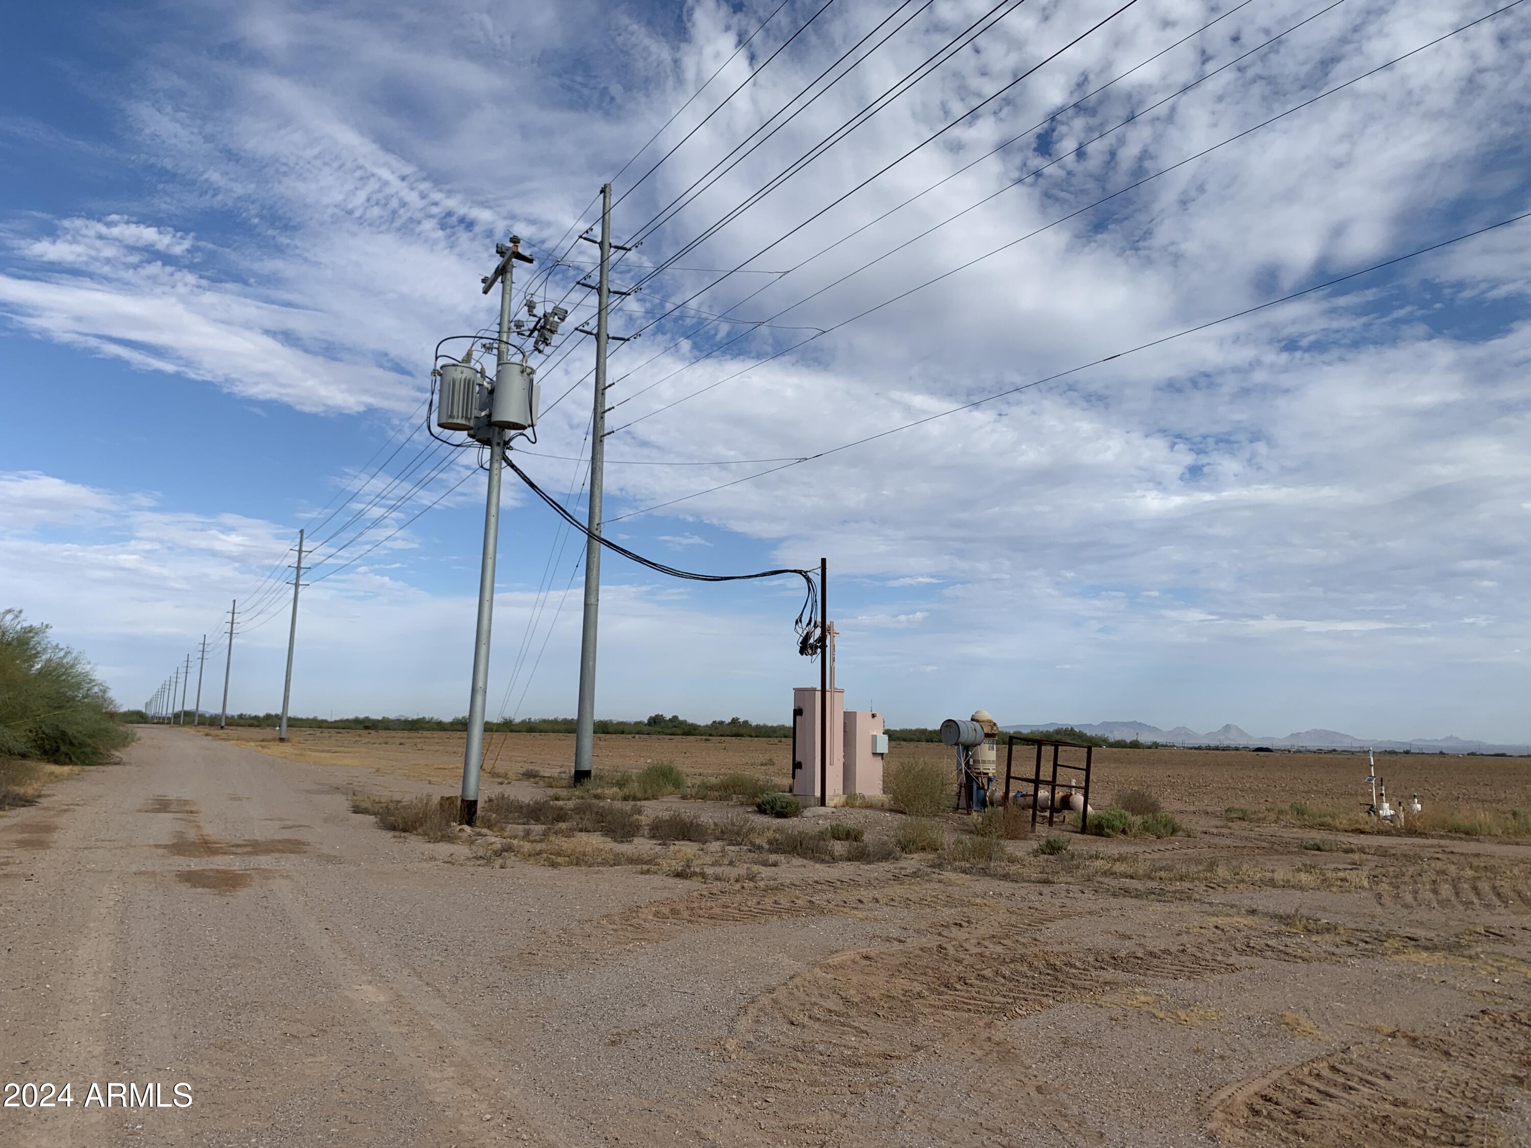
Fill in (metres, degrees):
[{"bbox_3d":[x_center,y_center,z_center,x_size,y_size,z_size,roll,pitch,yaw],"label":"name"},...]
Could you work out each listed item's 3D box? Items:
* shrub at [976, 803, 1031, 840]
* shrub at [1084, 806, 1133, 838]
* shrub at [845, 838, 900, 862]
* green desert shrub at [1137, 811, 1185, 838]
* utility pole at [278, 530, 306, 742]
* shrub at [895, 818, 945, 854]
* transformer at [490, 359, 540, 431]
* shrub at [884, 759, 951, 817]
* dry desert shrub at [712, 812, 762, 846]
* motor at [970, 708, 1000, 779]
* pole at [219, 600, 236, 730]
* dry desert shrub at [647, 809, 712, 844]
[{"bbox_3d":[4.056,4.207,19.596,0.957,0.558,0.909,1,-8,0],"label":"shrub"},{"bbox_3d":[6.042,4.358,20.238,0.862,0.518,0.819,1,-8,0],"label":"shrub"},{"bbox_3d":[1.445,3.719,15.526,0.742,0.310,0.705,1,-8,0],"label":"shrub"},{"bbox_3d":[6.739,4.285,19.648,0.772,0.427,0.716,1,-8,0],"label":"green desert shrub"},{"bbox_3d":[-42.811,5.405,103.945,0.500,19.128,0.500,1,-8,0],"label":"utility pole"},{"bbox_3d":[2.203,3.730,16.415,0.711,0.452,0.623,1,-8,0],"label":"shrub"},{"bbox_3d":[-4.340,-3.094,19.965,0.700,1.080,0.740,1,-8,0],"label":"transformer"},{"bbox_3d":[3.232,4.522,24.372,1.415,1.196,1.344,1,-8,0],"label":"shrub"},{"bbox_3d":[-0.408,3.746,16.907,0.715,0.450,0.627,1,-8,0],"label":"dry desert shrub"},{"bbox_3d":[4.837,3.730,25.342,0.640,1.565,0.640,1,-8,0],"label":"motor"},{"bbox_3d":[-78.347,13.148,167.800,2.100,18.916,0.500,5,-9,-28],"label":"pole"},{"bbox_3d":[-1.272,3.790,17.315,0.959,0.440,0.742,1,-8,0],"label":"dry desert shrub"}]

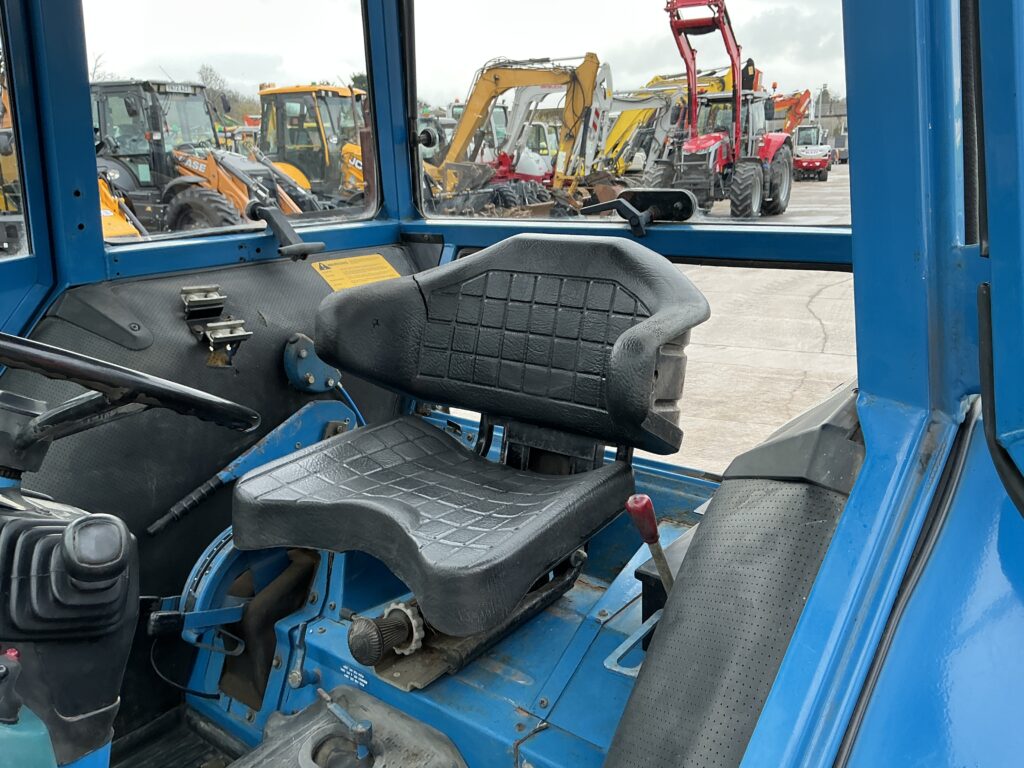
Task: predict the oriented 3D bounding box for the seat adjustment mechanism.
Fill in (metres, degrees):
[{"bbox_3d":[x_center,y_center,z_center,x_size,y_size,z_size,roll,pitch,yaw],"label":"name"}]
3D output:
[{"bbox_3d":[-0.171,0.336,1.103,0.069,0.069,0.096,10,7,36],"label":"seat adjustment mechanism"}]

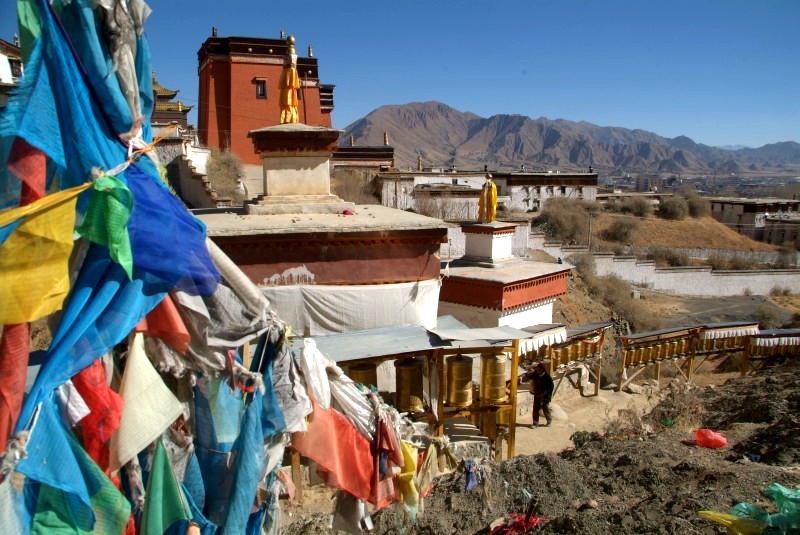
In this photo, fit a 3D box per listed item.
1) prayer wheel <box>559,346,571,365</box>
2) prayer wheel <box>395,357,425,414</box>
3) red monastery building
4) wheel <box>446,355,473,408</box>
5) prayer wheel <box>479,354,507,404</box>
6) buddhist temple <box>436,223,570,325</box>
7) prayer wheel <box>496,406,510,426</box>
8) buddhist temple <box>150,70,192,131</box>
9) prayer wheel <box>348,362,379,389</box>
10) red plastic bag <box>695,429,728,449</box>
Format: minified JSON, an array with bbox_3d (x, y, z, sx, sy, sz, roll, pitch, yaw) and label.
[{"bbox_3d":[4.082,2.191,14.900,0.290,0.410,0.290,1,10,0],"label":"prayer wheel"},{"bbox_3d":[0.176,2.172,11.100,0.490,0.870,0.490,1,10,0],"label":"prayer wheel"},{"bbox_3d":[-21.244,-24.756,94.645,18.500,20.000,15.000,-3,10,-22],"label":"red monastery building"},{"bbox_3d":[1.135,2.164,11.400,0.490,0.870,0.490,1,10,0],"label":"wheel"},{"bbox_3d":[1.826,2.172,11.750,0.490,0.870,0.490,1,10,0],"label":"prayer wheel"},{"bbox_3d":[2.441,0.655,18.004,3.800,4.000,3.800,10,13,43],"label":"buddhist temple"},{"bbox_3d":[2.165,3.116,12.600,0.310,0.430,0.310,1,10,0],"label":"prayer wheel"},{"bbox_3d":[-45.229,-30.588,112.000,11.500,11.500,11.500,-3,10,-22],"label":"buddhist temple"},{"bbox_3d":[-0.669,2.186,10.850,0.490,0.870,0.490,1,10,0],"label":"prayer wheel"},{"bbox_3d":[3.268,1.797,6.300,0.300,0.170,0.230,1,10,0],"label":"red plastic bag"}]

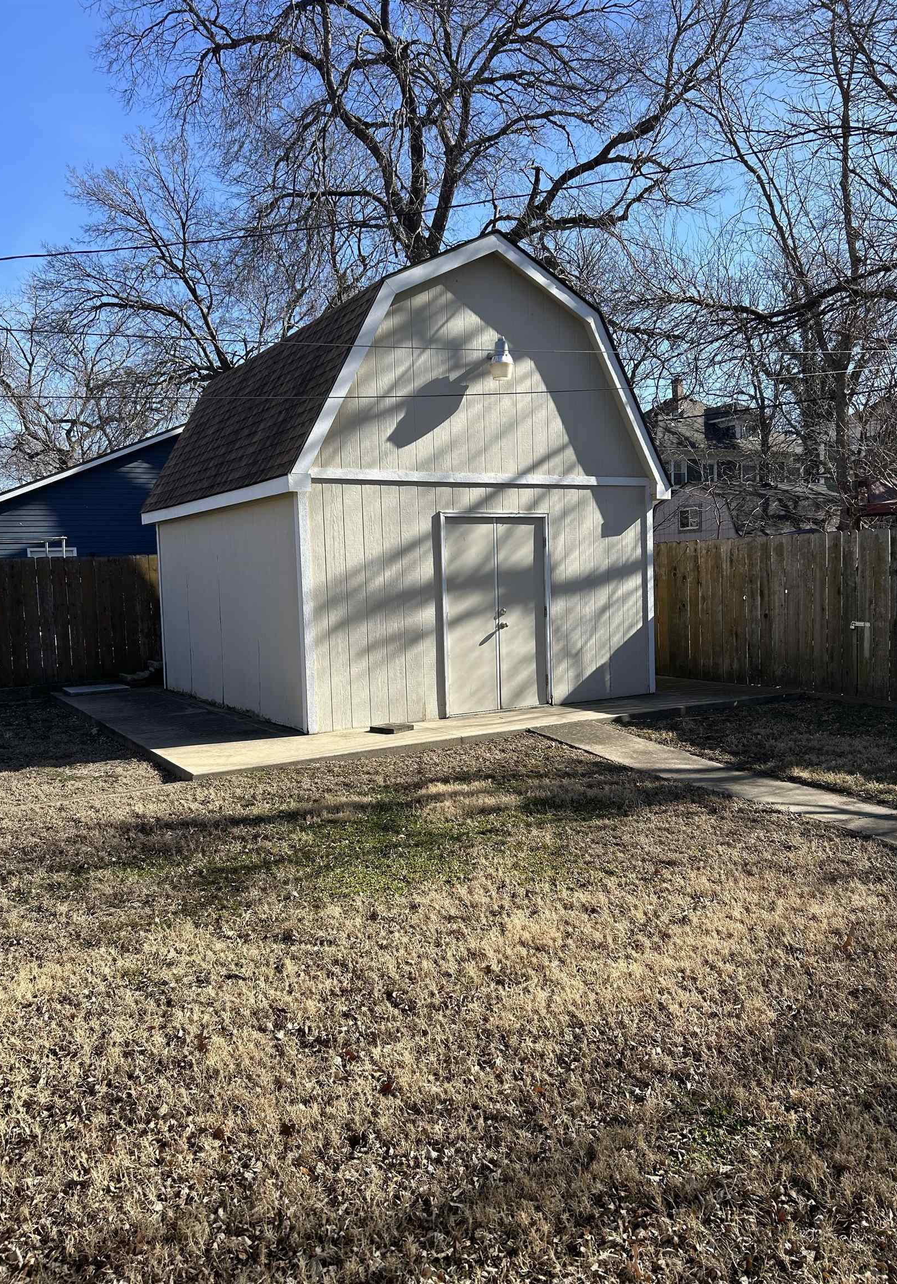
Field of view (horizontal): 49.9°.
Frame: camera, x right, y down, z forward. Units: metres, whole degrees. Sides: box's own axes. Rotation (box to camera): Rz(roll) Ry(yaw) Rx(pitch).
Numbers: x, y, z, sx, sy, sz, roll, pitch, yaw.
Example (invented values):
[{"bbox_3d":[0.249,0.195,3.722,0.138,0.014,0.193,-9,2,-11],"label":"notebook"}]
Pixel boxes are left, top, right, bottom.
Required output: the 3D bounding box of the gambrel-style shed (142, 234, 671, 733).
[{"bbox_3d":[-0.801,-1.798,12.066,4.708,4.840,5.216,-4,5,-31],"label":"gambrel-style shed"}]

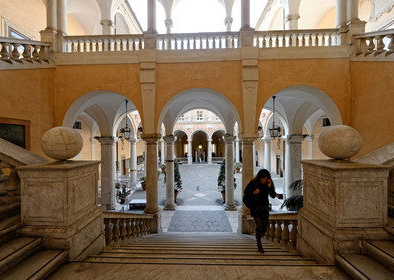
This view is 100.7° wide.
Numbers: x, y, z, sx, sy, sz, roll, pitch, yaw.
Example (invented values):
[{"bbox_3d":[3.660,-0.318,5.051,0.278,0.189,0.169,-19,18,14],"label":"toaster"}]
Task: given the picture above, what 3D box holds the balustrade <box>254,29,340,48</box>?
[{"bbox_3d":[3.801,-3.738,6.251,3.200,0.700,0.270,0,-1,1],"label":"balustrade"}]

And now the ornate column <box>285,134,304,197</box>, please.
[{"bbox_3d":[6.917,2.352,11.550,1.250,5.269,1.100,0,0,1],"label":"ornate column"}]

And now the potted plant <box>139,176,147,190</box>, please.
[{"bbox_3d":[-4.557,3.796,14.423,0.900,1.180,0.900,0,-1,1],"label":"potted plant"}]

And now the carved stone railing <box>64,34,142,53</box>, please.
[{"bbox_3d":[-3.597,-3.693,6.409,3.160,0.700,0.270,0,-1,1],"label":"carved stone railing"}]

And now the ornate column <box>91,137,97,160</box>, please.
[{"bbox_3d":[-9.547,2.155,15.165,0.400,4.550,0.620,0,-1,1],"label":"ornate column"}]

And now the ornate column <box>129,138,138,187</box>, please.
[{"bbox_3d":[-5.830,2.135,15.186,0.730,4.550,0.730,0,-1,1],"label":"ornate column"}]

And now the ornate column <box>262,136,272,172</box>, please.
[{"bbox_3d":[6.916,2.413,16.251,0.850,5.125,0.850,0,0,1],"label":"ornate column"}]

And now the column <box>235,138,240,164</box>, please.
[{"bbox_3d":[7.257,2.446,29.044,0.850,5.247,0.850,0,0,1],"label":"column"}]

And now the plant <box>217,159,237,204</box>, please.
[{"bbox_3d":[2.093,2.801,11.251,1.200,2.970,1.200,0,-1,1],"label":"plant"}]

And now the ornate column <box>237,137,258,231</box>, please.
[{"bbox_3d":[2.376,2.027,7.549,0.820,4.544,0.820,0,0,1],"label":"ornate column"}]

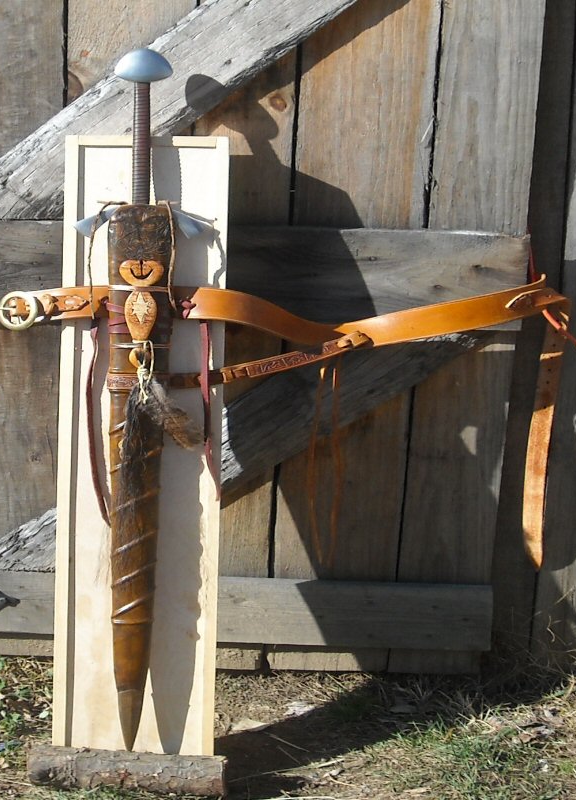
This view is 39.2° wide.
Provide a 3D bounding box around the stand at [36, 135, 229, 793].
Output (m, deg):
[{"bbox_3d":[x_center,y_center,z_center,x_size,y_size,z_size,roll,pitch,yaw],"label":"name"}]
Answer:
[{"bbox_3d":[-0.204,0.075,1.133,0.228,0.876,0.026,1,1,3],"label":"stand"}]

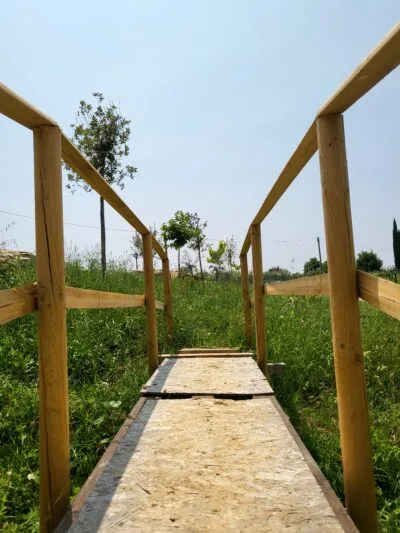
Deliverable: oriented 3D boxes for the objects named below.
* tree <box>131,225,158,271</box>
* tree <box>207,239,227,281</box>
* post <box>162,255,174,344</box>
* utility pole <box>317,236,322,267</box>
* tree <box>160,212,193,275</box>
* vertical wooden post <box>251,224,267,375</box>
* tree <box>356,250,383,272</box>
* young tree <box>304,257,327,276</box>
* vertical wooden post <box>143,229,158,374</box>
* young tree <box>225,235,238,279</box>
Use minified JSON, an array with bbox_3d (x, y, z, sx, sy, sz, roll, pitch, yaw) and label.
[{"bbox_3d":[-3.465,-1.124,25.000,1.700,2.950,1.700,-2,-3,0],"label":"tree"},{"bbox_3d":[0.701,-0.212,17.000,0.870,1.750,0.870,-2,-3,0],"label":"tree"},{"bbox_3d":[-0.346,0.385,4.400,0.075,0.967,0.075,-3,-3,1],"label":"post"},{"bbox_3d":[16.456,-1.786,55.000,0.240,4.800,0.240,-5,-3,0],"label":"utility pole"},{"bbox_3d":[-0.890,-0.871,15.500,1.200,2.594,1.150,-3,-3,1],"label":"tree"},{"bbox_3d":[0.460,0.274,3.130,0.077,1.170,0.077,-2,-3,0],"label":"vertical wooden post"},{"bbox_3d":[13.970,-0.206,33.000,2.200,2.225,2.200,-3,-3,1],"label":"tree"},{"bbox_3d":[13.966,-0.060,48.000,2.700,2.400,2.600,-2,-3,0],"label":"young tree"},{"bbox_3d":[-0.396,0.310,3.220,0.077,1.140,0.077,-2,-3,0],"label":"vertical wooden post"},{"bbox_3d":[1.731,-0.440,22.000,0.850,2.418,0.850,-3,-3,1],"label":"young tree"}]

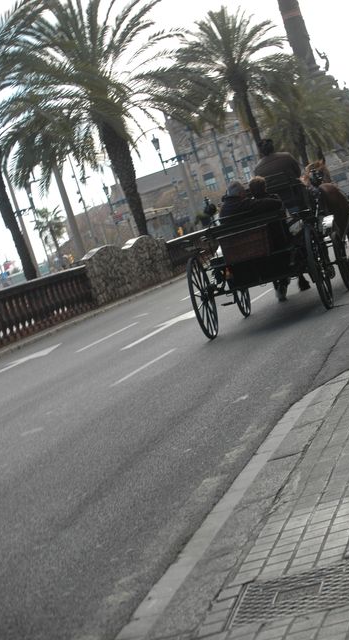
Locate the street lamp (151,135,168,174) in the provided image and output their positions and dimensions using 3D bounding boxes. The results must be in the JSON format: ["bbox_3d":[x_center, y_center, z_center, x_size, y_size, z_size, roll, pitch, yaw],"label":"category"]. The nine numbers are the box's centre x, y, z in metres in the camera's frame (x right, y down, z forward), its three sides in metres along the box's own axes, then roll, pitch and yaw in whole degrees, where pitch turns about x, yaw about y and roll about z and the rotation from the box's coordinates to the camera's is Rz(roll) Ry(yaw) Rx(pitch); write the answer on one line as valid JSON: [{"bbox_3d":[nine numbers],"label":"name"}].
[{"bbox_3d":[-0.032,-6.670,55.945,0.700,7.534,0.700,-16,4,18],"label":"street lamp"}]

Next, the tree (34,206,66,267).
[{"bbox_3d":[-13.330,-7.960,113.547,3.255,9.775,3.255,-16,4,18],"label":"tree"}]

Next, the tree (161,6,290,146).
[{"bbox_3d":[4.385,-11.092,57.076,6.600,13.240,6.600,-16,4,18],"label":"tree"}]

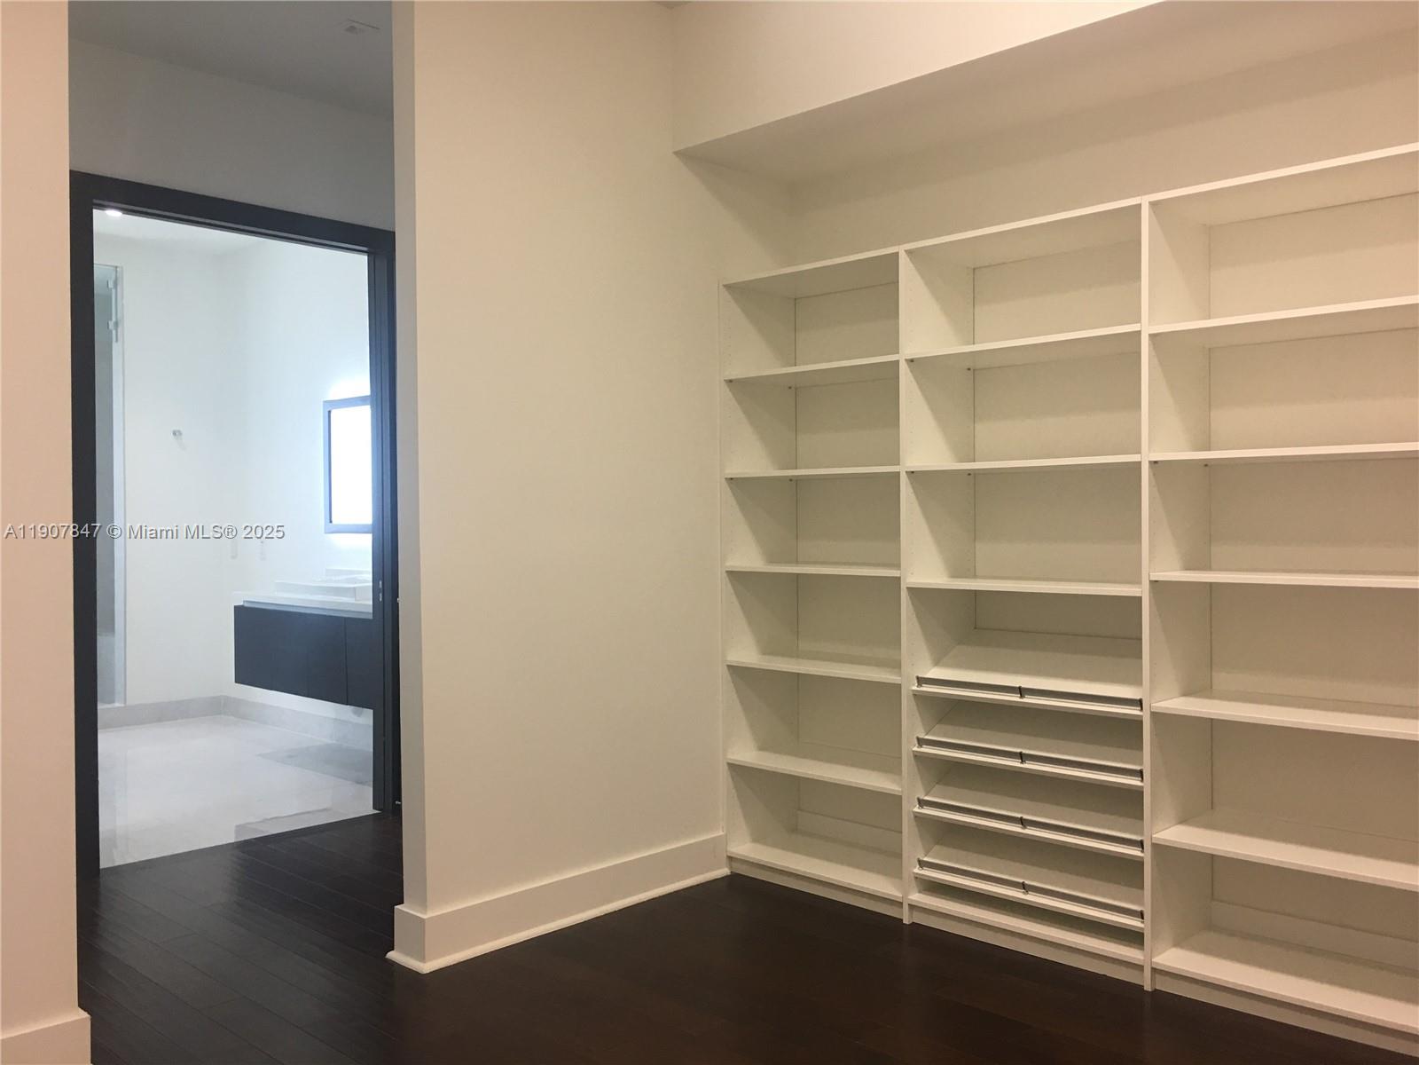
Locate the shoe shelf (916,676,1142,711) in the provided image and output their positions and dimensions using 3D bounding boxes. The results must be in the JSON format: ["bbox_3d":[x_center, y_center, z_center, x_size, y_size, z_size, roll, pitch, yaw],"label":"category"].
[{"bbox_3d":[1.020,0.419,3.589,0.760,0.075,0.350,0,19,44],"label":"shoe shelf"}]

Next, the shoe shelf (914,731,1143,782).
[{"bbox_3d":[1.021,0.611,3.591,0.760,0.075,0.350,0,19,44],"label":"shoe shelf"}]

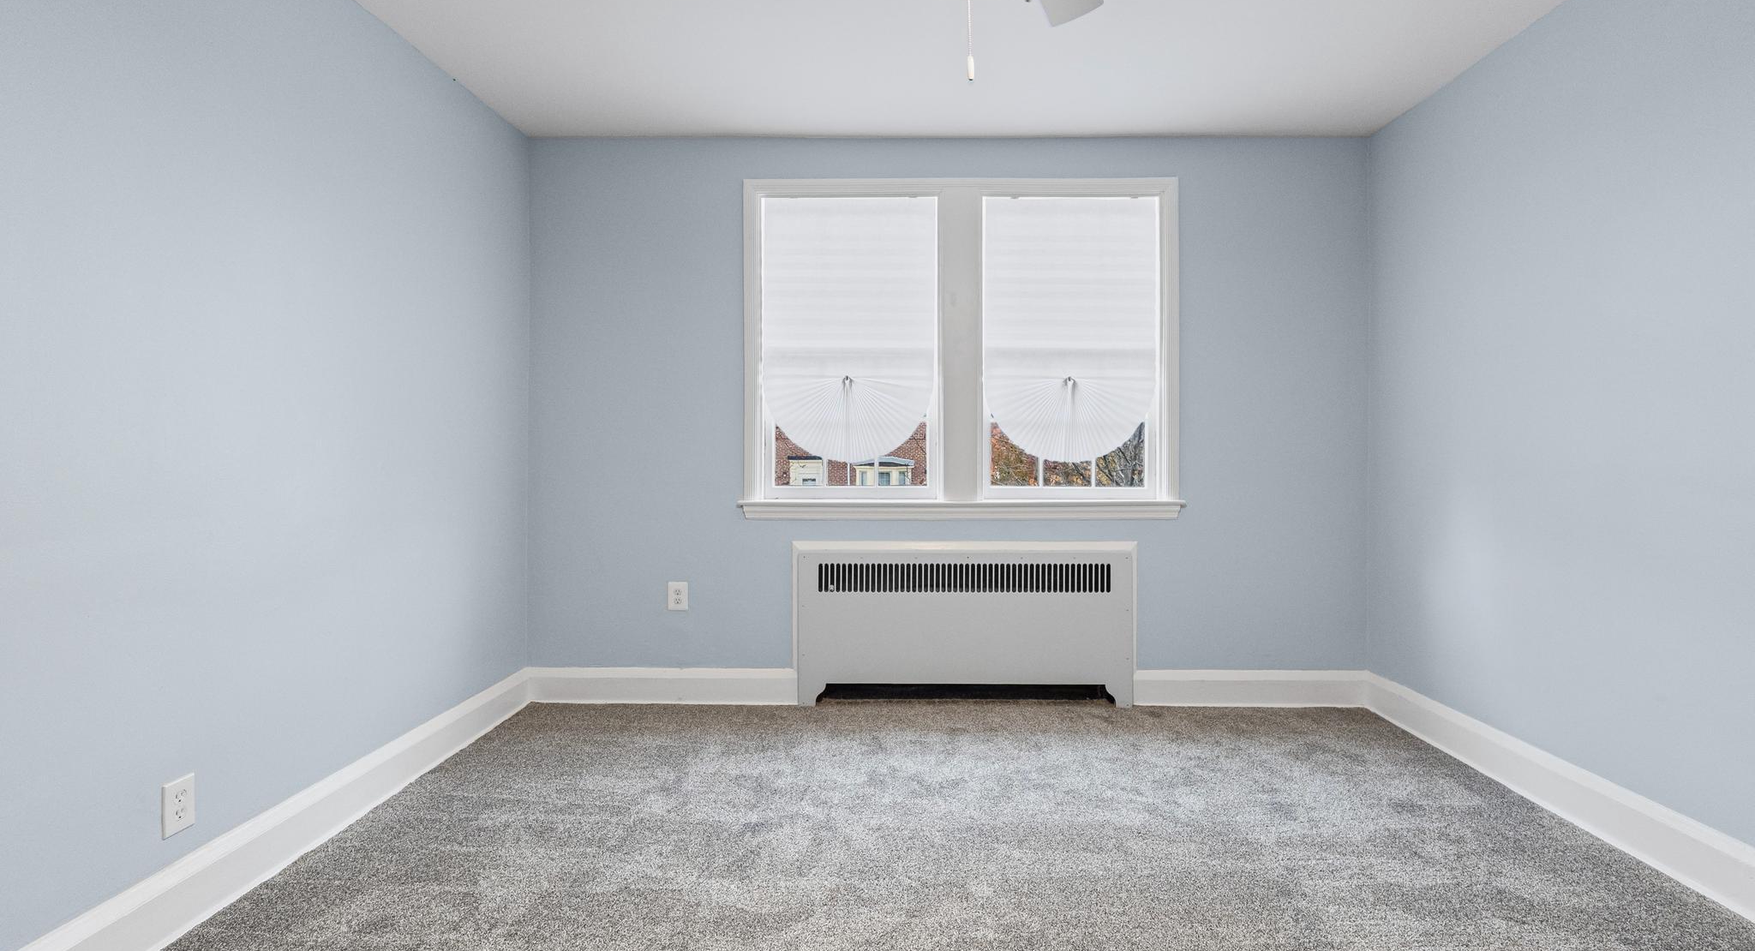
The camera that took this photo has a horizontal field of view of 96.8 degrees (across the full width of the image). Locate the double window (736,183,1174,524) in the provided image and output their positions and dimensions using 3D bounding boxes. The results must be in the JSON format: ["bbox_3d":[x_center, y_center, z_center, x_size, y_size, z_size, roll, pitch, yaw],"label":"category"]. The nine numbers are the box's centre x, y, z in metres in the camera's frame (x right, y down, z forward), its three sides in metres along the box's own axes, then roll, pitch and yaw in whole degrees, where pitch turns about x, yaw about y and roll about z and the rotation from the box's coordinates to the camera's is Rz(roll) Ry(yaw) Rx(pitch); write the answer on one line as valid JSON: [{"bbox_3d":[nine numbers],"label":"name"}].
[{"bbox_3d":[0.371,-0.555,3.430,1.925,1.505,0.110,0,1,1],"label":"double window"}]

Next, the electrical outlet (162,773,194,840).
[{"bbox_3d":[-1.605,0.760,1.790,0.009,0.121,0.079,0,1,2],"label":"electrical outlet"}]

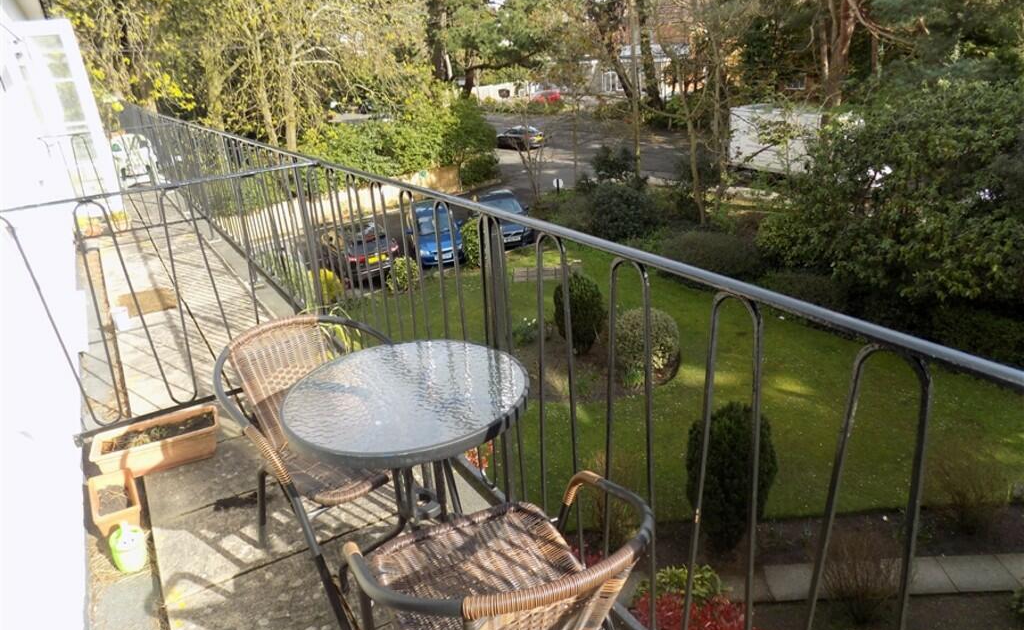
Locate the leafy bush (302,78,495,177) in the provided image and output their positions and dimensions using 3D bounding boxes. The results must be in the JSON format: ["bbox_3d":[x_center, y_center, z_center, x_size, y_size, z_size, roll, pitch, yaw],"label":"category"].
[{"bbox_3d":[-5.421,-8.570,32.224,8.800,4.500,3.800,-16,24,-28],"label":"leafy bush"}]

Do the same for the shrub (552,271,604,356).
[{"bbox_3d":[1.384,-0.006,14.259,1.080,1.780,1.080,-2,21,6],"label":"shrub"}]

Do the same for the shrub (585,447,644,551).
[{"bbox_3d":[1.315,2.389,8.580,0.780,1.320,0.780,-1,21,8],"label":"shrub"}]

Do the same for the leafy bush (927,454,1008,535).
[{"bbox_3d":[5.621,2.262,8.455,0.880,1.080,0.880,11,26,35],"label":"leafy bush"}]

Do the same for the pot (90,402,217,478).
[{"bbox_3d":[-1.438,0.545,2.792,0.455,0.145,0.220,-13,22,-22],"label":"pot"}]

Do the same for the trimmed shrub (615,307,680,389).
[{"bbox_3d":[2.716,0.676,13.723,1.380,1.550,1.380,1,22,11],"label":"trimmed shrub"}]

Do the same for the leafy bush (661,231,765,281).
[{"bbox_3d":[5.616,-1.599,19.173,2.300,1.550,3.100,-16,24,-28],"label":"leafy bush"}]

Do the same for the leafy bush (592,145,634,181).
[{"bbox_3d":[5.225,-7.803,34.719,2.220,1.830,2.220,0,21,9],"label":"leafy bush"}]

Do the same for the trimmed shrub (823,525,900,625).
[{"bbox_3d":[3.691,2.836,7.237,0.780,1.120,0.780,8,24,29],"label":"trimmed shrub"}]

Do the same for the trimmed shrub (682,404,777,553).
[{"bbox_3d":[2.893,2.159,9.013,1.180,2.200,1.180,4,22,19],"label":"trimmed shrub"}]

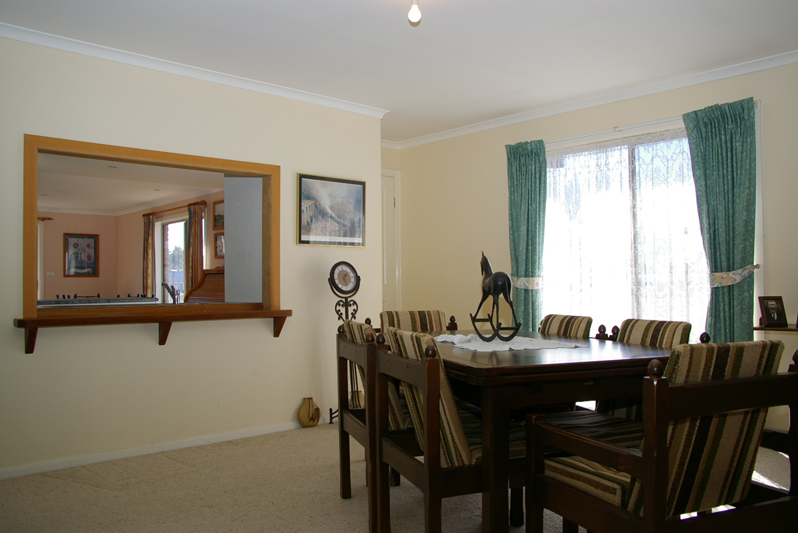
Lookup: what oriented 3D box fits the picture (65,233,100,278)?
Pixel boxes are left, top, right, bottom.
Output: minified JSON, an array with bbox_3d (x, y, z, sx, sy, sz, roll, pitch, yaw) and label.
[{"bbox_3d":[-6.012,-0.203,11.364,0.600,0.800,0.030,1,-2,-38],"label":"picture"}]

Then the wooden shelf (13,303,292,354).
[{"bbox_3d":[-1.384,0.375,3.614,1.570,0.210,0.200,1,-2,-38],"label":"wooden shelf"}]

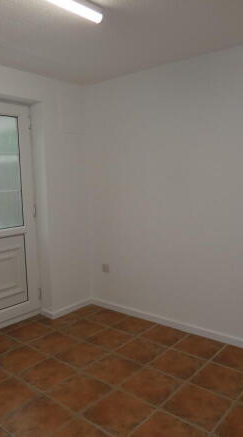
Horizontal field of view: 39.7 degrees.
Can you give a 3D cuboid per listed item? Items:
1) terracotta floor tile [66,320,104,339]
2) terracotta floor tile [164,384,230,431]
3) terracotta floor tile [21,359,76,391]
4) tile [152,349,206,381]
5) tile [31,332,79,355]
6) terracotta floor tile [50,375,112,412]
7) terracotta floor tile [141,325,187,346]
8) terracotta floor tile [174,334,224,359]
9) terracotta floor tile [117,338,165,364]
[{"bbox_3d":[-0.350,1.034,3.159,0.318,0.012,0.318,3,8,40],"label":"terracotta floor tile"},{"bbox_3d":[0.460,1.130,2.028,0.327,0.010,0.327,3,7,40],"label":"terracotta floor tile"},{"bbox_3d":[-0.529,1.120,2.419,0.327,0.010,0.327,3,7,40],"label":"terracotta floor tile"},{"bbox_3d":[0.412,1.072,2.483,0.326,0.010,0.326,3,8,40],"label":"tile"},{"bbox_3d":[-0.571,1.074,2.890,0.327,0.010,0.327,3,7,40],"label":"tile"},{"bbox_3d":[-0.277,1.137,2.209,0.318,0.012,0.318,3,8,40],"label":"terracotta floor tile"},{"bbox_3d":[0.373,1.026,2.955,0.326,0.010,0.326,3,8,40],"label":"terracotta floor tile"},{"bbox_3d":[0.629,1.039,2.738,0.326,0.010,0.326,3,8,40],"label":"terracotta floor tile"},{"bbox_3d":[0.164,1.064,2.724,0.318,0.012,0.318,3,8,40],"label":"terracotta floor tile"}]

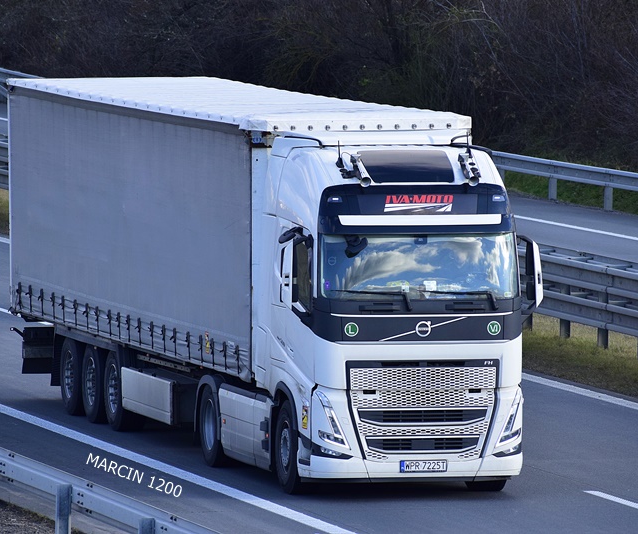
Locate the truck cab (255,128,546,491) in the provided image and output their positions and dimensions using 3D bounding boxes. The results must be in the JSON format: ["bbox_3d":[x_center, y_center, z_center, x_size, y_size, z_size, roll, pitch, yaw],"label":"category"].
[{"bbox_3d":[0.833,0.534,80.940,2.750,3.850,2.600,-1,3,-14],"label":"truck cab"}]

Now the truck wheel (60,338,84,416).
[{"bbox_3d":[-2.981,1.339,91.997,0.365,1.040,1.040,-1,3,-14],"label":"truck wheel"}]

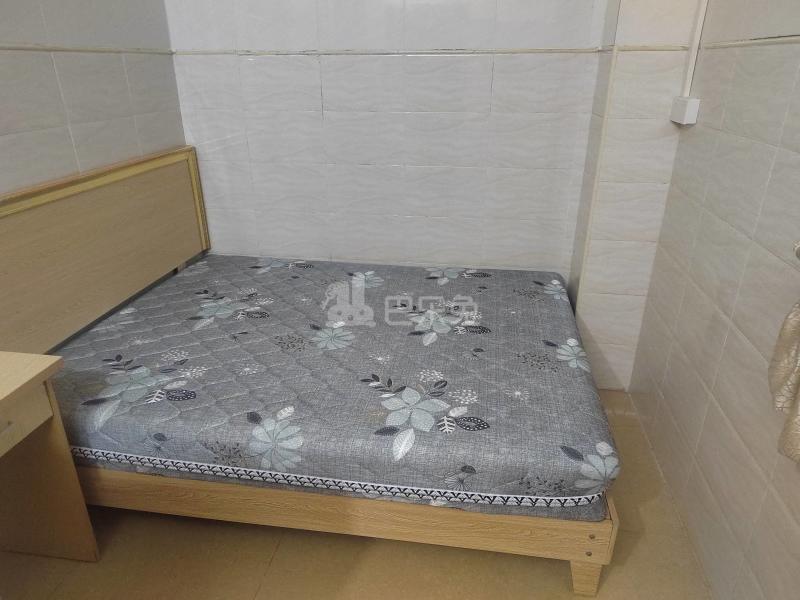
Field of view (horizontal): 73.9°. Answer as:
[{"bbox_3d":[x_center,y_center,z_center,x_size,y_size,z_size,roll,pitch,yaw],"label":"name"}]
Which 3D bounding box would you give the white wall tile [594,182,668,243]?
[{"bbox_3d":[0.963,-0.369,2.244,0.282,0.249,0.010,3,24,8],"label":"white wall tile"}]

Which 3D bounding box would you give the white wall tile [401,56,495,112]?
[{"bbox_3d":[0.219,-0.997,2.455,0.400,0.249,0.012,4,24,8],"label":"white wall tile"}]

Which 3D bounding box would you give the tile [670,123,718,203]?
[{"bbox_3d":[1.076,-0.510,1.944,0.010,0.249,0.385,3,24,8],"label":"tile"}]

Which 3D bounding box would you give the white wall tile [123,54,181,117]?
[{"bbox_3d":[-1.140,-1.005,2.467,0.010,0.256,0.395,3,24,8],"label":"white wall tile"}]

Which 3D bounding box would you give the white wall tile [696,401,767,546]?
[{"bbox_3d":[0.965,0.487,1.556,0.012,0.249,0.400,4,24,8],"label":"white wall tile"}]

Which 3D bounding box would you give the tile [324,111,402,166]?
[{"bbox_3d":[-0.175,-0.797,2.630,0.405,0.256,0.010,3,24,8],"label":"tile"}]

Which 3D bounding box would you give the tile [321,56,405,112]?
[{"bbox_3d":[-0.178,-1.022,2.514,0.400,0.249,0.012,4,24,8],"label":"tile"}]

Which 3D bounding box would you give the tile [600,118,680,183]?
[{"bbox_3d":[0.972,-0.605,2.175,0.286,0.249,0.012,4,24,8],"label":"tile"}]

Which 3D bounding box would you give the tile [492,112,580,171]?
[{"bbox_3d":[0.616,-0.735,2.469,0.400,0.249,0.010,3,24,8],"label":"tile"}]

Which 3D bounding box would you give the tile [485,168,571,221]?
[{"bbox_3d":[0.618,-0.512,2.596,0.400,0.249,0.012,4,24,8],"label":"tile"}]

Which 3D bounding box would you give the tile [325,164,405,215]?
[{"bbox_3d":[-0.174,-0.562,2.733,0.405,0.256,0.010,3,24,8],"label":"tile"}]

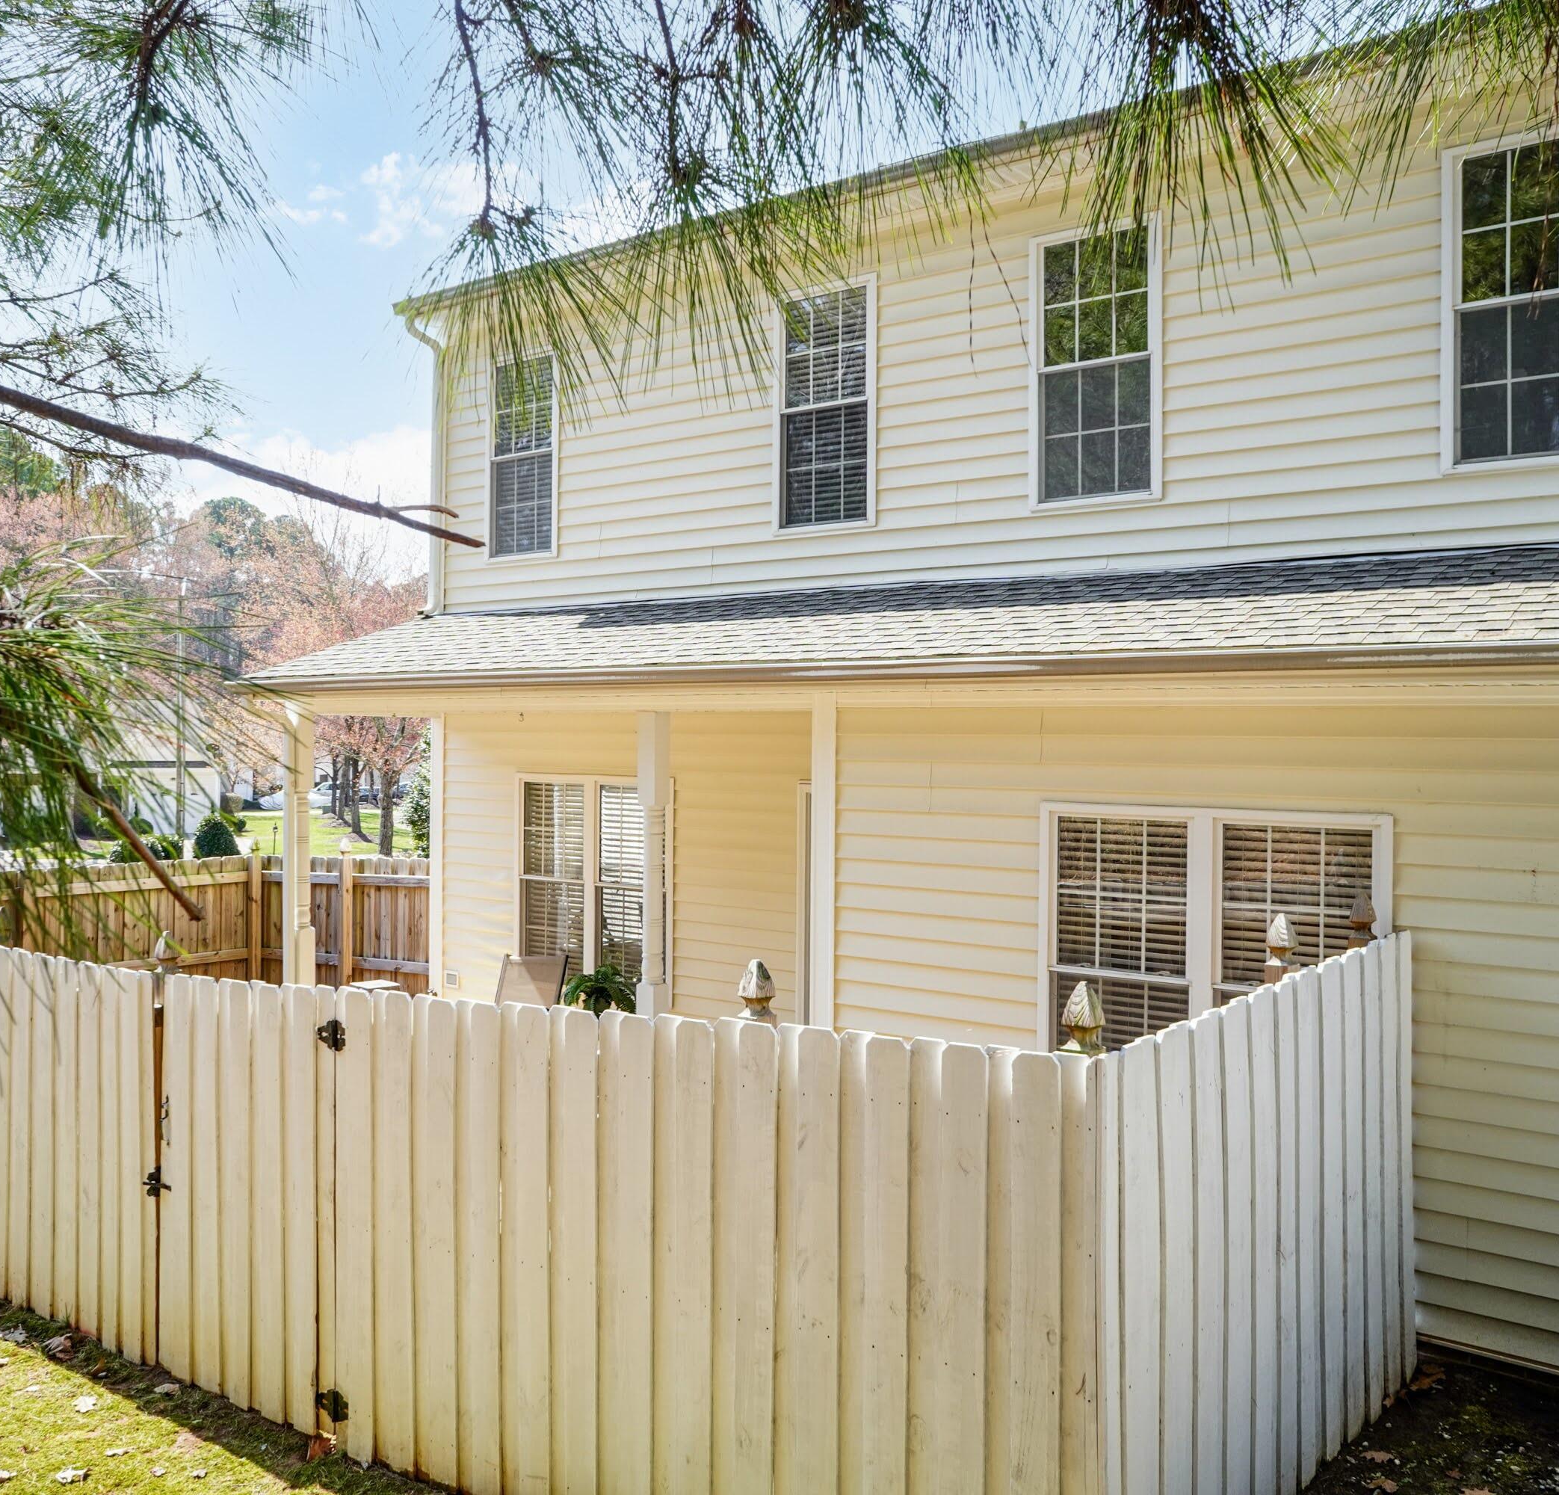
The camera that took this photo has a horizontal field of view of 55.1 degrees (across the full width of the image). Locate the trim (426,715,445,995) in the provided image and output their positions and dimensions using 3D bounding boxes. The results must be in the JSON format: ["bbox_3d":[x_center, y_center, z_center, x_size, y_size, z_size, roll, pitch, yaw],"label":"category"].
[{"bbox_3d":[-2.667,0.975,11.837,0.140,2.530,0.120,1,1,38],"label":"trim"}]

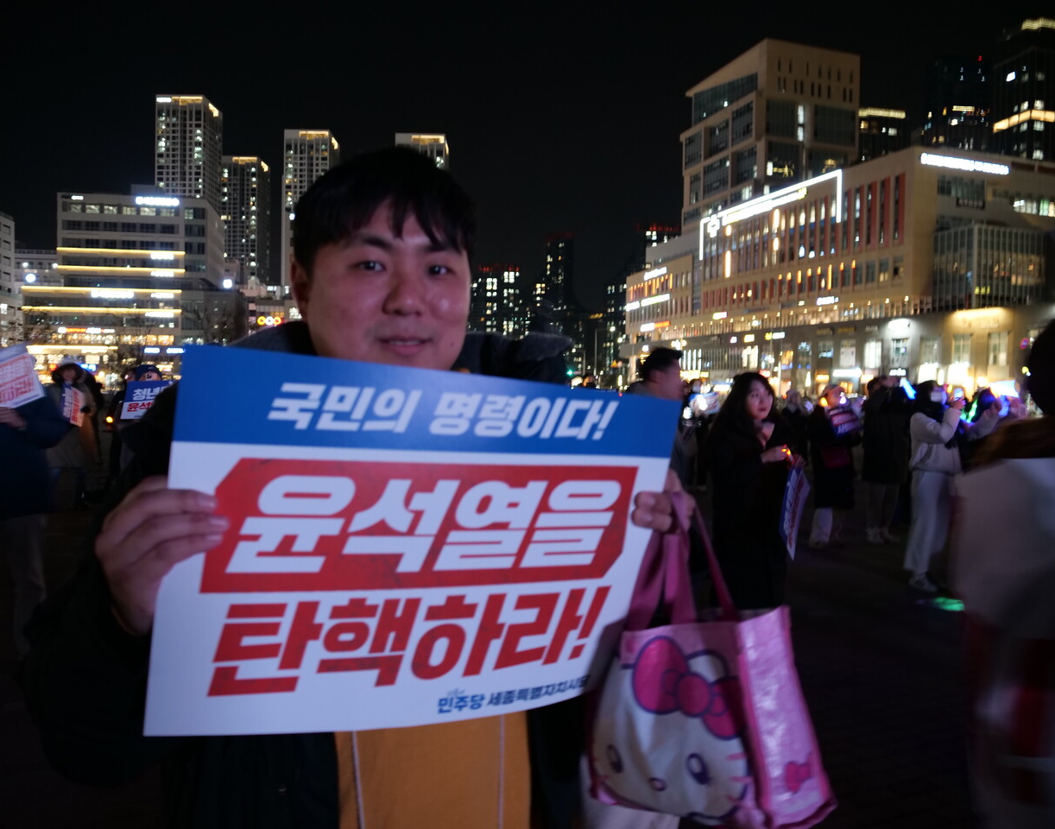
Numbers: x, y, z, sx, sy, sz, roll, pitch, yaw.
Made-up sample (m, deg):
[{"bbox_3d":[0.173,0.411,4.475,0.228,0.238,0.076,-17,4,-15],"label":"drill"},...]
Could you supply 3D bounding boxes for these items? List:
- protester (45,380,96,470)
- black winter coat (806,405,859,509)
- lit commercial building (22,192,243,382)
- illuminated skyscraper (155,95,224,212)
[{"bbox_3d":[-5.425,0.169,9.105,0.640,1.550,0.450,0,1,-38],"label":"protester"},{"bbox_3d":[2.996,0.418,7.507,0.500,1.000,0.420,0,1,-38],"label":"black winter coat"},{"bbox_3d":[-87.569,-25.862,178.562,48.000,46.000,22.000,1,1,-7],"label":"lit commercial building"},{"bbox_3d":[-170.047,-82.308,387.816,23.576,149.633,24.000,1,1,0],"label":"illuminated skyscraper"}]

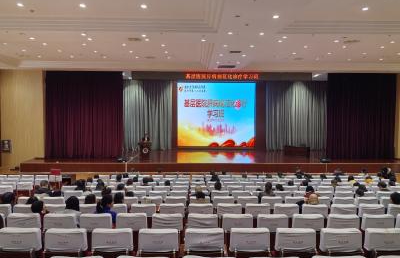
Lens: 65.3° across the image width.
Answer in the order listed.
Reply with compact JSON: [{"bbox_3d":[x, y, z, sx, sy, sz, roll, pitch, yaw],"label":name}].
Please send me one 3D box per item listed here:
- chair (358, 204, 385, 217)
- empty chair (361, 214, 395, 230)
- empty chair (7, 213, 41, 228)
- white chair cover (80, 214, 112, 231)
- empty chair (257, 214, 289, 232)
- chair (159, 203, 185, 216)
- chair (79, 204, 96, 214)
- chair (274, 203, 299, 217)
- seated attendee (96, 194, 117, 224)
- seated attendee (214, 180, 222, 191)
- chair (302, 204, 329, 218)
[{"bbox_3d":[3.208,1.876,6.124,0.540,0.970,0.630,0,3,-1],"label":"chair"},{"bbox_3d":[2.776,1.805,5.131,0.490,0.950,0.600,0,1,-1],"label":"empty chair"},{"bbox_3d":[-2.660,1.754,4.995,0.540,0.970,0.630,0,3,-1],"label":"empty chair"},{"bbox_3d":[-1.563,1.754,4.995,0.540,0.970,0.630,0,3,-1],"label":"white chair cover"},{"bbox_3d":[1.113,1.793,5.088,0.490,0.950,0.600,0,1,-1],"label":"empty chair"},{"bbox_3d":[-0.527,1.889,6.131,0.490,0.950,0.600,0,1,-1],"label":"chair"},{"bbox_3d":[-2.126,1.879,6.089,0.490,0.950,0.600,0,1,-1],"label":"chair"},{"bbox_3d":[1.656,1.892,6.272,0.530,0.950,0.620,0,3,-1],"label":"chair"},{"bbox_3d":[-1.478,1.623,5.086,0.480,1.224,0.750,0,3,-1],"label":"seated attendee"},{"bbox_3d":[0.480,1.979,8.472,0.480,1.178,0.750,0,3,-1],"label":"seated attendee"},{"bbox_3d":[2.154,1.876,6.124,0.540,0.970,0.630,0,3,-1],"label":"chair"}]

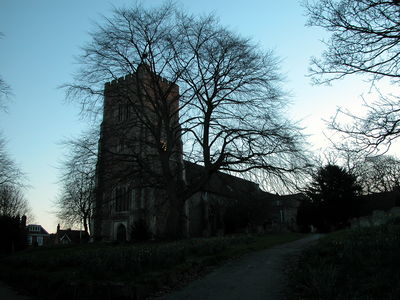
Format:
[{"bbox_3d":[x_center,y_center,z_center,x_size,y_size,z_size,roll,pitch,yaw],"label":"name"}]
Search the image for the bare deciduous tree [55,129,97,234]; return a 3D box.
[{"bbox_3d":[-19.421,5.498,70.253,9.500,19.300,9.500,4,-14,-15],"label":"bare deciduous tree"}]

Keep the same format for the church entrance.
[{"bbox_3d":[-9.994,10.670,52.388,1.800,2.310,0.500,-9,-16,34],"label":"church entrance"}]

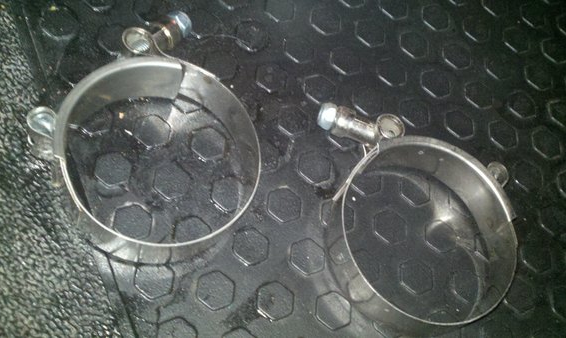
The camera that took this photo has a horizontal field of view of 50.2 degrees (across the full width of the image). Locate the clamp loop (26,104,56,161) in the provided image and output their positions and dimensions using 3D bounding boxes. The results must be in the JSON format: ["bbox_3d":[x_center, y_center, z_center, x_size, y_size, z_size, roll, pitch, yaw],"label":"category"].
[{"bbox_3d":[-0.097,-0.014,0.249,0.012,0.023,0.013,14,62,-9],"label":"clamp loop"}]

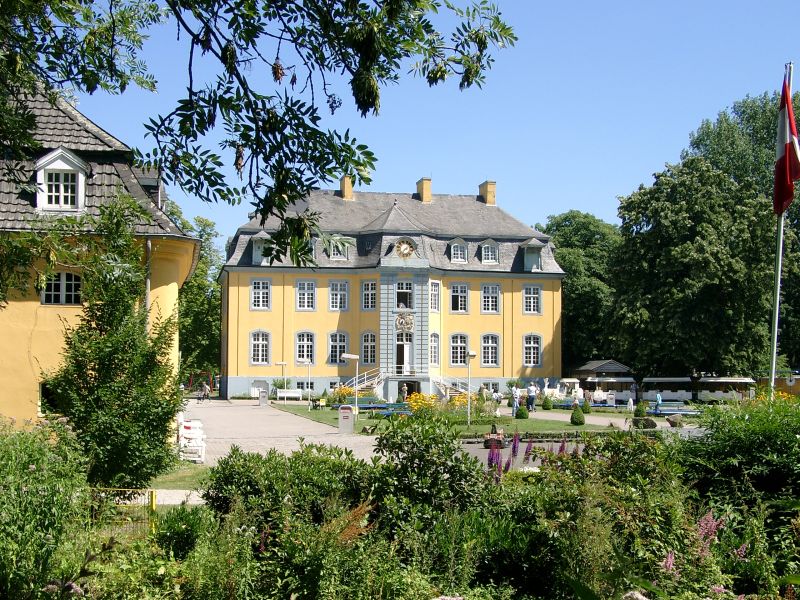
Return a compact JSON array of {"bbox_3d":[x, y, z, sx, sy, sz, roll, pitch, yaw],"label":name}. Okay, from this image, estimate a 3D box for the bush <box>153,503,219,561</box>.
[{"bbox_3d":[-2.278,2.439,12.295,0.600,0.560,0.580,1,-4,-11],"label":"bush"}]

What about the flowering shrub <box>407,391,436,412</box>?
[{"bbox_3d":[1.107,5.377,59.443,1.500,1.150,1.400,0,-4,1],"label":"flowering shrub"}]

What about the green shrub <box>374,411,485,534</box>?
[{"bbox_3d":[0.387,2.295,15.552,1.500,1.500,1.450,0,-4,0],"label":"green shrub"}]

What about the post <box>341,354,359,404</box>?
[{"bbox_3d":[-2.359,4.089,53.756,0.850,3.130,0.250,1,-4,-10],"label":"post"}]

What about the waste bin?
[{"bbox_3d":[-1.791,4.096,39.573,0.490,0.980,0.460,0,-4,5],"label":"waste bin"}]

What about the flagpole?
[{"bbox_3d":[8.142,-0.725,24.805,0.160,8.920,0.160,5,-4,0],"label":"flagpole"}]

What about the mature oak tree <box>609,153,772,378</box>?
[{"bbox_3d":[27.826,-1.972,110.805,15.300,23.450,14.500,0,-4,0],"label":"mature oak tree"}]

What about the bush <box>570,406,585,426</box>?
[{"bbox_3d":[7.220,4.718,46.939,0.590,0.790,0.590,0,-4,9],"label":"bush"}]

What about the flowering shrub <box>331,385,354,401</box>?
[{"bbox_3d":[-4.563,7.454,91.052,1.900,1.510,1.800,0,-4,0],"label":"flowering shrub"}]

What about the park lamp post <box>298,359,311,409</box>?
[{"bbox_3d":[-5.683,5.049,67.974,0.850,3.120,0.250,1,-4,-10],"label":"park lamp post"}]

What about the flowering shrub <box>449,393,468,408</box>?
[{"bbox_3d":[3.482,6.057,68.787,1.250,1.080,1.200,0,-4,3],"label":"flowering shrub"}]

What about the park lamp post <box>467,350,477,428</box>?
[{"bbox_3d":[2.804,3.472,44.936,0.270,2.980,0.700,2,-4,-20],"label":"park lamp post"}]

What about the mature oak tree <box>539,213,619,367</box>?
[{"bbox_3d":[20.185,0.619,126.699,11.000,20.360,11.000,0,-4,0],"label":"mature oak tree"}]

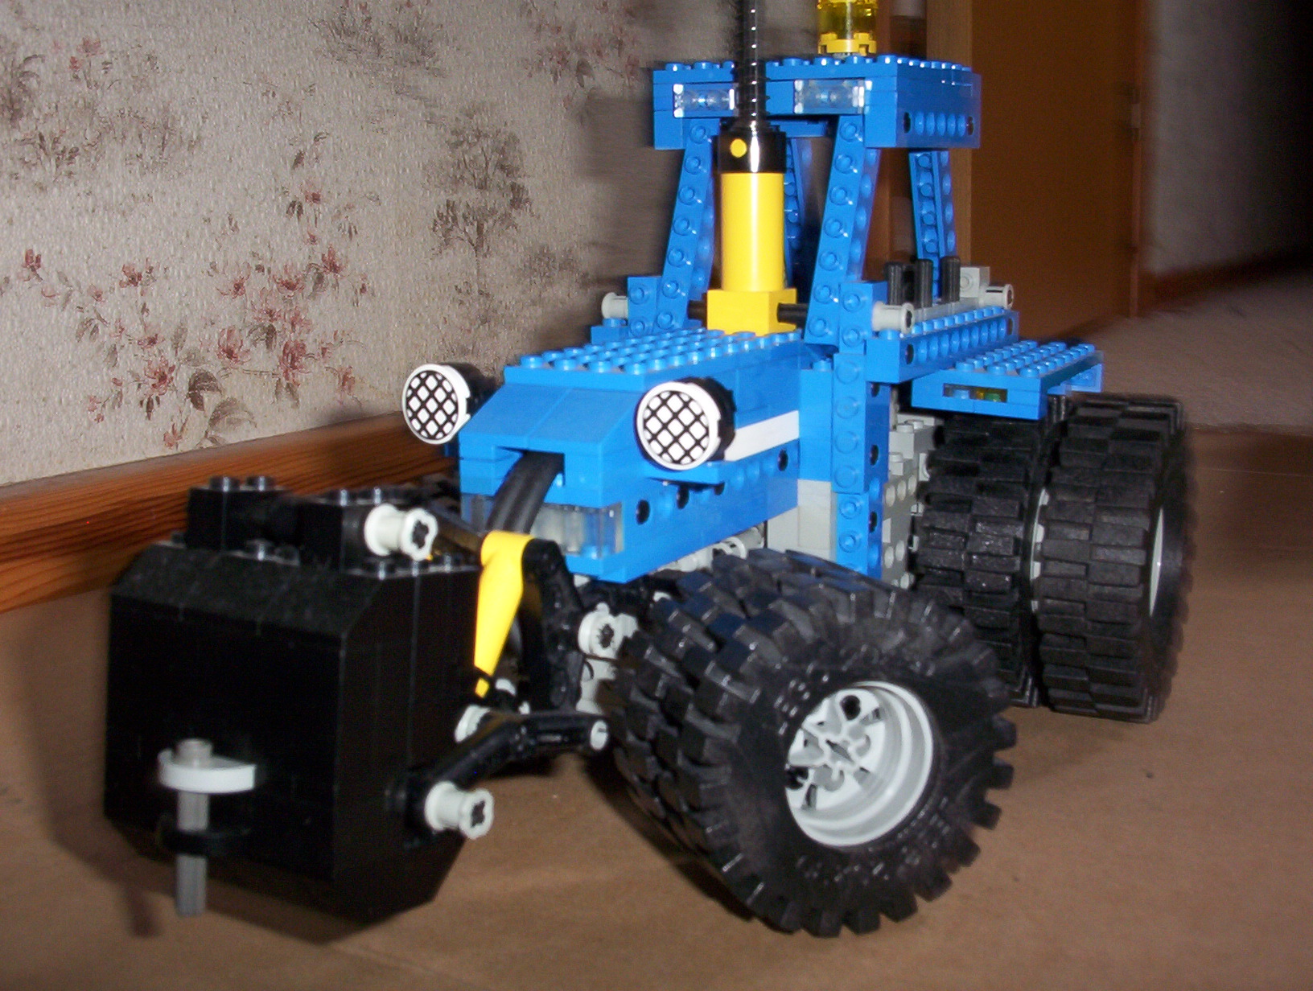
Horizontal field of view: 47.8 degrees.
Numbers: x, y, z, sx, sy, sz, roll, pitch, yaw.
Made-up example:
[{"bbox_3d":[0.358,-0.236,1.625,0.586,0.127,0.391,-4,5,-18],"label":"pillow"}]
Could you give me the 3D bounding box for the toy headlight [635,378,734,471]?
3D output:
[{"bbox_3d":[0.005,-0.013,0.271,0.016,0.016,0.008,6,16,29],"label":"toy headlight"}]

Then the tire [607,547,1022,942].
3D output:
[{"bbox_3d":[0.030,0.045,0.283,0.064,0.064,0.042,-5,10,-22],"label":"tire"}]

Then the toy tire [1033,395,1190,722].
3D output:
[{"bbox_3d":[0.118,0.016,0.379,0.026,0.081,0.081,6,13,26],"label":"toy tire"}]

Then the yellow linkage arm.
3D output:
[{"bbox_3d":[-0.028,0.021,0.275,0.009,0.033,0.009,6,-2,29],"label":"yellow linkage arm"}]

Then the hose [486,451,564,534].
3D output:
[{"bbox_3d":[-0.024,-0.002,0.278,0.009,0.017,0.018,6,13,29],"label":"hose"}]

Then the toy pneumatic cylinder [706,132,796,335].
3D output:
[{"bbox_3d":[0.023,-0.061,0.351,0.017,0.048,0.017,6,13,29],"label":"toy pneumatic cylinder"}]

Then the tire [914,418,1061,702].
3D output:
[{"bbox_3d":[0.092,0.014,0.392,0.026,0.081,0.081,6,13,26],"label":"tire"}]

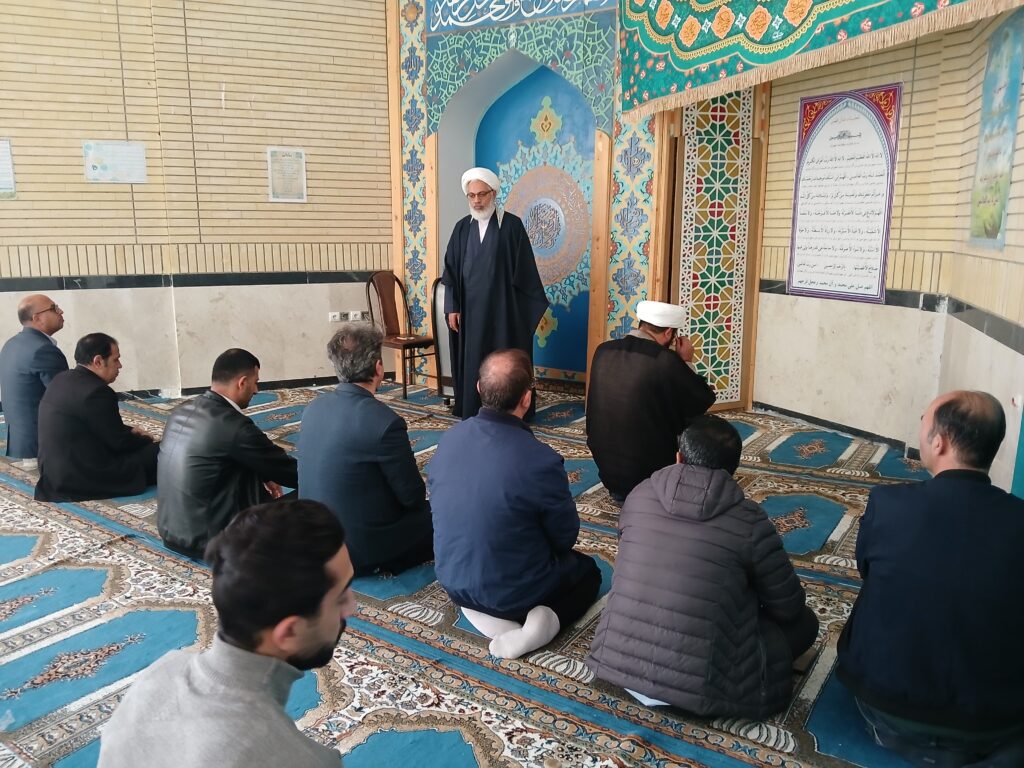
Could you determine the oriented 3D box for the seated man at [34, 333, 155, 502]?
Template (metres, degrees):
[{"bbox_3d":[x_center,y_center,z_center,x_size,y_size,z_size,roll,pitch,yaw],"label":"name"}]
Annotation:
[{"bbox_3d":[-2.131,0.135,3.955,0.560,0.780,0.660,8,13,37],"label":"seated man"}]

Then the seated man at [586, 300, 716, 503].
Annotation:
[{"bbox_3d":[0.730,0.060,3.970,0.620,0.950,0.700,7,12,35],"label":"seated man"}]

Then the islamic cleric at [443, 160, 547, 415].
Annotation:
[{"bbox_3d":[-0.132,-0.652,5.622,0.740,1.770,0.500,4,11,22],"label":"islamic cleric"}]

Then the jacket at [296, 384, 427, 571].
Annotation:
[{"bbox_3d":[-0.552,0.324,3.043,0.530,0.700,0.560,7,12,35],"label":"jacket"}]

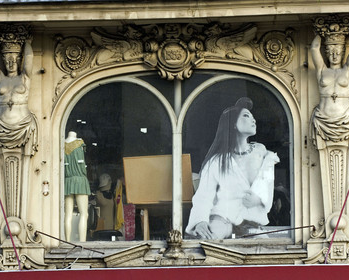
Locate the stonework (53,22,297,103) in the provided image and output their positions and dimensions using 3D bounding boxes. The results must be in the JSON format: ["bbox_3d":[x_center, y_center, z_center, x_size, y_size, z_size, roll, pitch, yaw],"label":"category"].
[{"bbox_3d":[0.000,-0.976,29.883,3.058,0.888,0.400,-1,-8,6],"label":"stonework"}]

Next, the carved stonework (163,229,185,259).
[{"bbox_3d":[-0.012,1.288,29.364,0.247,0.347,0.247,-1,-8,6],"label":"carved stonework"}]

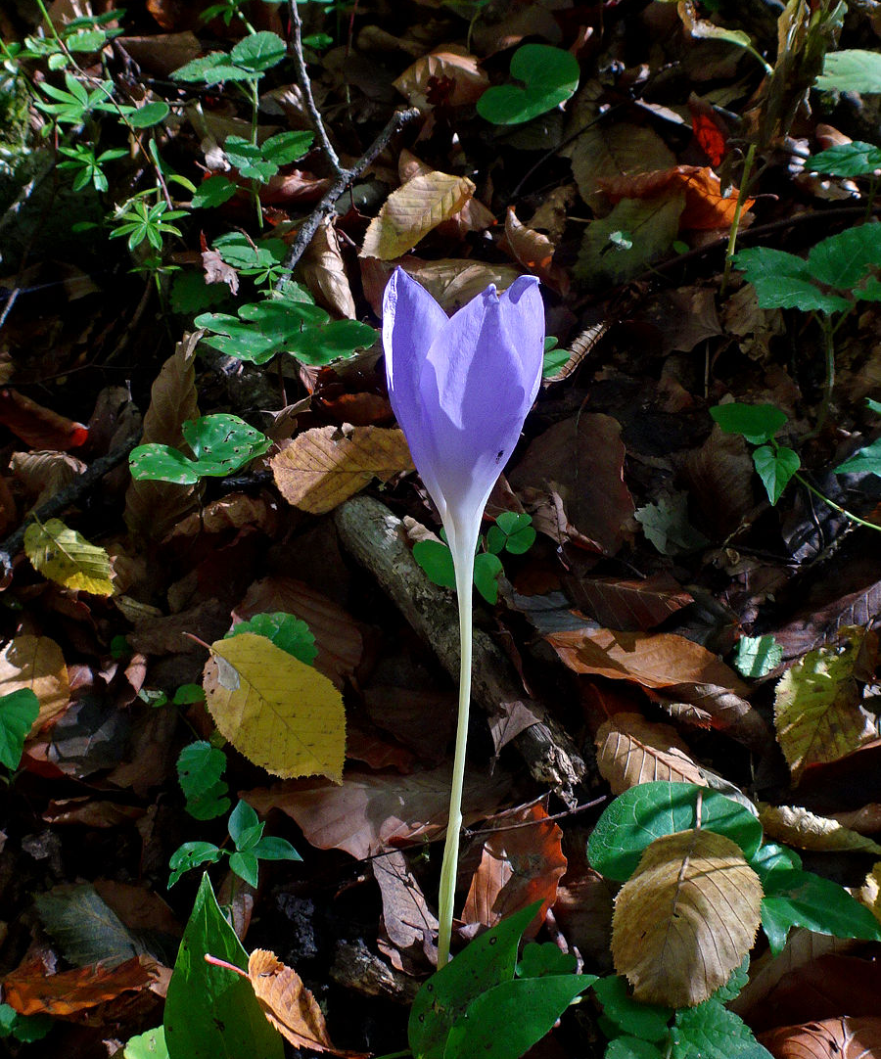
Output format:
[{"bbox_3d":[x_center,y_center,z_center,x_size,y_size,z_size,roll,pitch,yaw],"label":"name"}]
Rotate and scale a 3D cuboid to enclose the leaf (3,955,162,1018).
[{"bbox_3d":[-0.111,0.141,0.252,0.048,0.016,0.013,-9,53,-7],"label":"leaf"}]

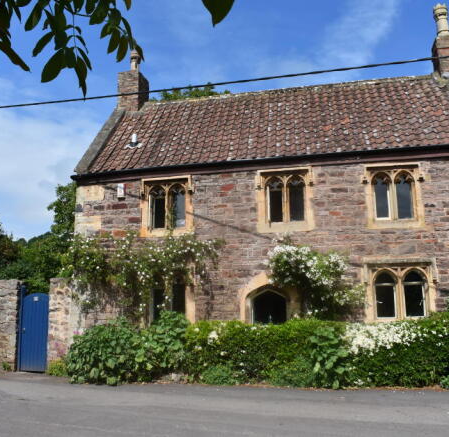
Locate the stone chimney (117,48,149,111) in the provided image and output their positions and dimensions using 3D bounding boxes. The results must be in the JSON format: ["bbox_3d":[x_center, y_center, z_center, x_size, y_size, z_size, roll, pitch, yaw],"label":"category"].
[{"bbox_3d":[-2.962,-4.441,16.067,0.679,2.337,0.902,-3,-8,12],"label":"stone chimney"}]

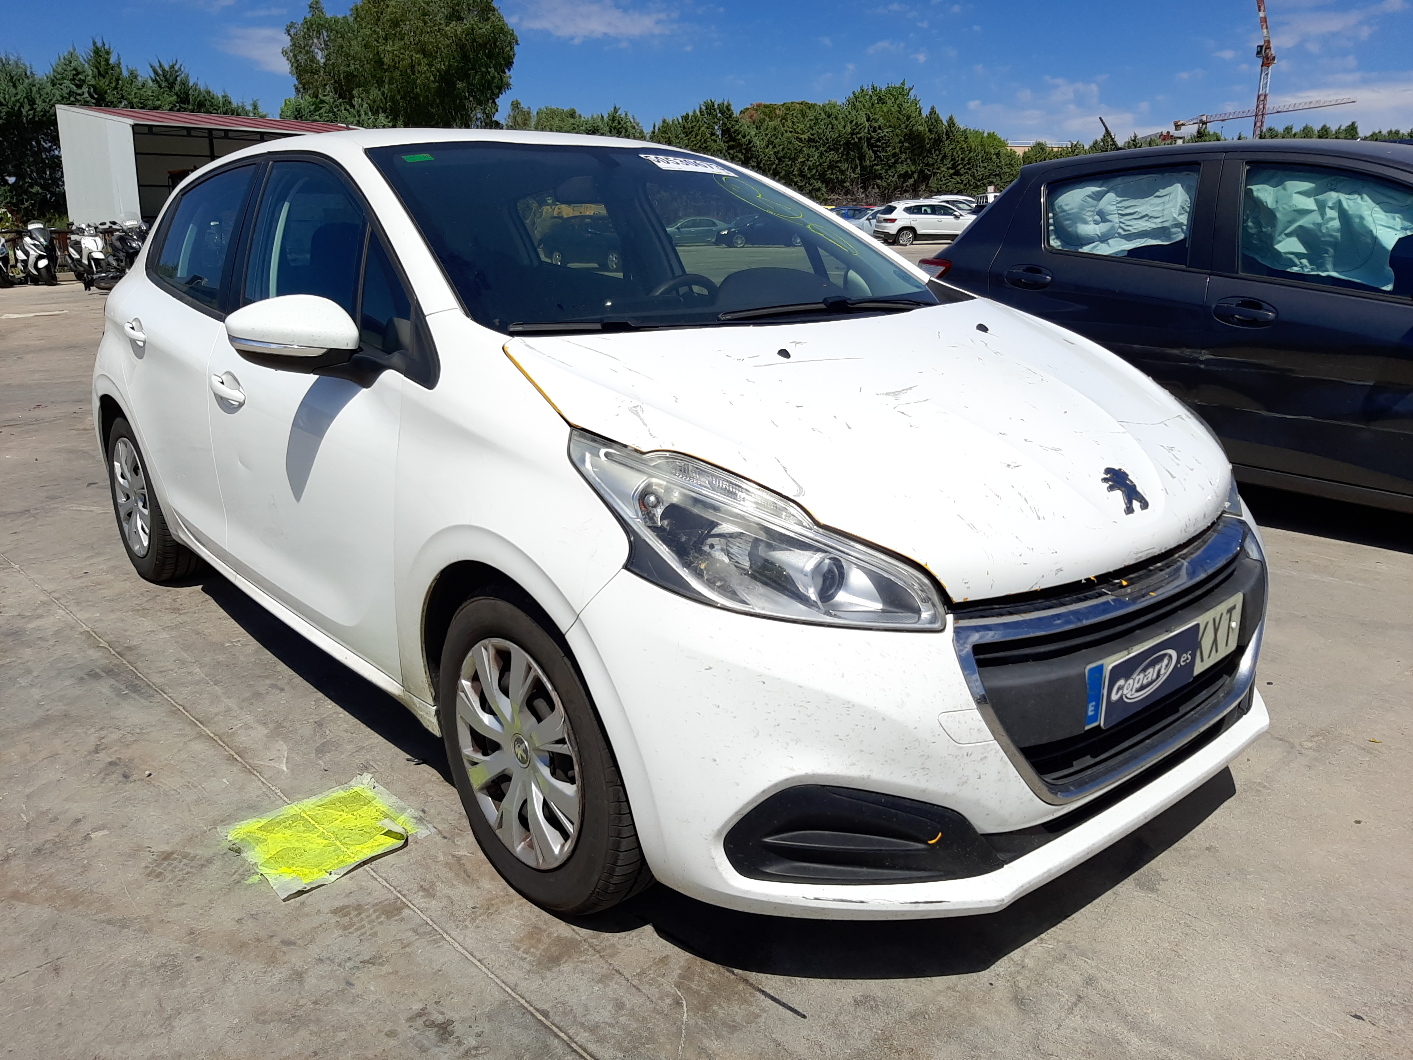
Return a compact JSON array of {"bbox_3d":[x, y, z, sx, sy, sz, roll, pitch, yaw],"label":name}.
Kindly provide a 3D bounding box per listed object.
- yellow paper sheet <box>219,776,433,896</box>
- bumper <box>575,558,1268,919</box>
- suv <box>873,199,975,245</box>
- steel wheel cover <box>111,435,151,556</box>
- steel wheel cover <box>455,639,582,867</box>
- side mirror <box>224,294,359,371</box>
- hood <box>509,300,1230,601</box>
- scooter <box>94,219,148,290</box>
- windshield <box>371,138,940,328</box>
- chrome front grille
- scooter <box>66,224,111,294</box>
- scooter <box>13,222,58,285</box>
[{"bbox_3d":[-0.784,0.614,2.198,0.315,0.020,0.345,-13,20,-39],"label":"yellow paper sheet"},{"bbox_3d":[0.609,0.184,1.937,1.720,0.530,0.540,-13,20,-39],"label":"bumper"},{"bbox_3d":[8.530,-11.583,40.150,4.360,1.615,1.840,-2,15,-9],"label":"suv"},{"bbox_3d":[-1.988,-0.116,3.718,0.060,0.418,0.418,-13,20,-39],"label":"steel wheel cover"},{"bbox_3d":[-0.320,0.390,1.874,0.060,0.418,0.418,-13,20,-39],"label":"steel wheel cover"},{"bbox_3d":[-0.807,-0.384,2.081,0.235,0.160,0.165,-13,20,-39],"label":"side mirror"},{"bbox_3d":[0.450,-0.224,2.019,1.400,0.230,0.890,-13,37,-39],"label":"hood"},{"bbox_3d":[-11.248,-5.320,20.500,2.000,1.300,0.740,12,19,38],"label":"scooter"},{"bbox_3d":[-0.103,-0.711,2.551,1.330,0.100,0.980,-13,45,-39],"label":"windshield"},{"bbox_3d":[0.740,0.219,1.789,0.950,0.350,0.140,-13,20,-39],"label":"chrome front grille"},{"bbox_3d":[-11.766,-5.200,20.200,1.920,1.220,0.700,12,19,38],"label":"scooter"},{"bbox_3d":[-13.879,-5.755,22.000,2.050,1.300,0.740,12,19,37],"label":"scooter"}]

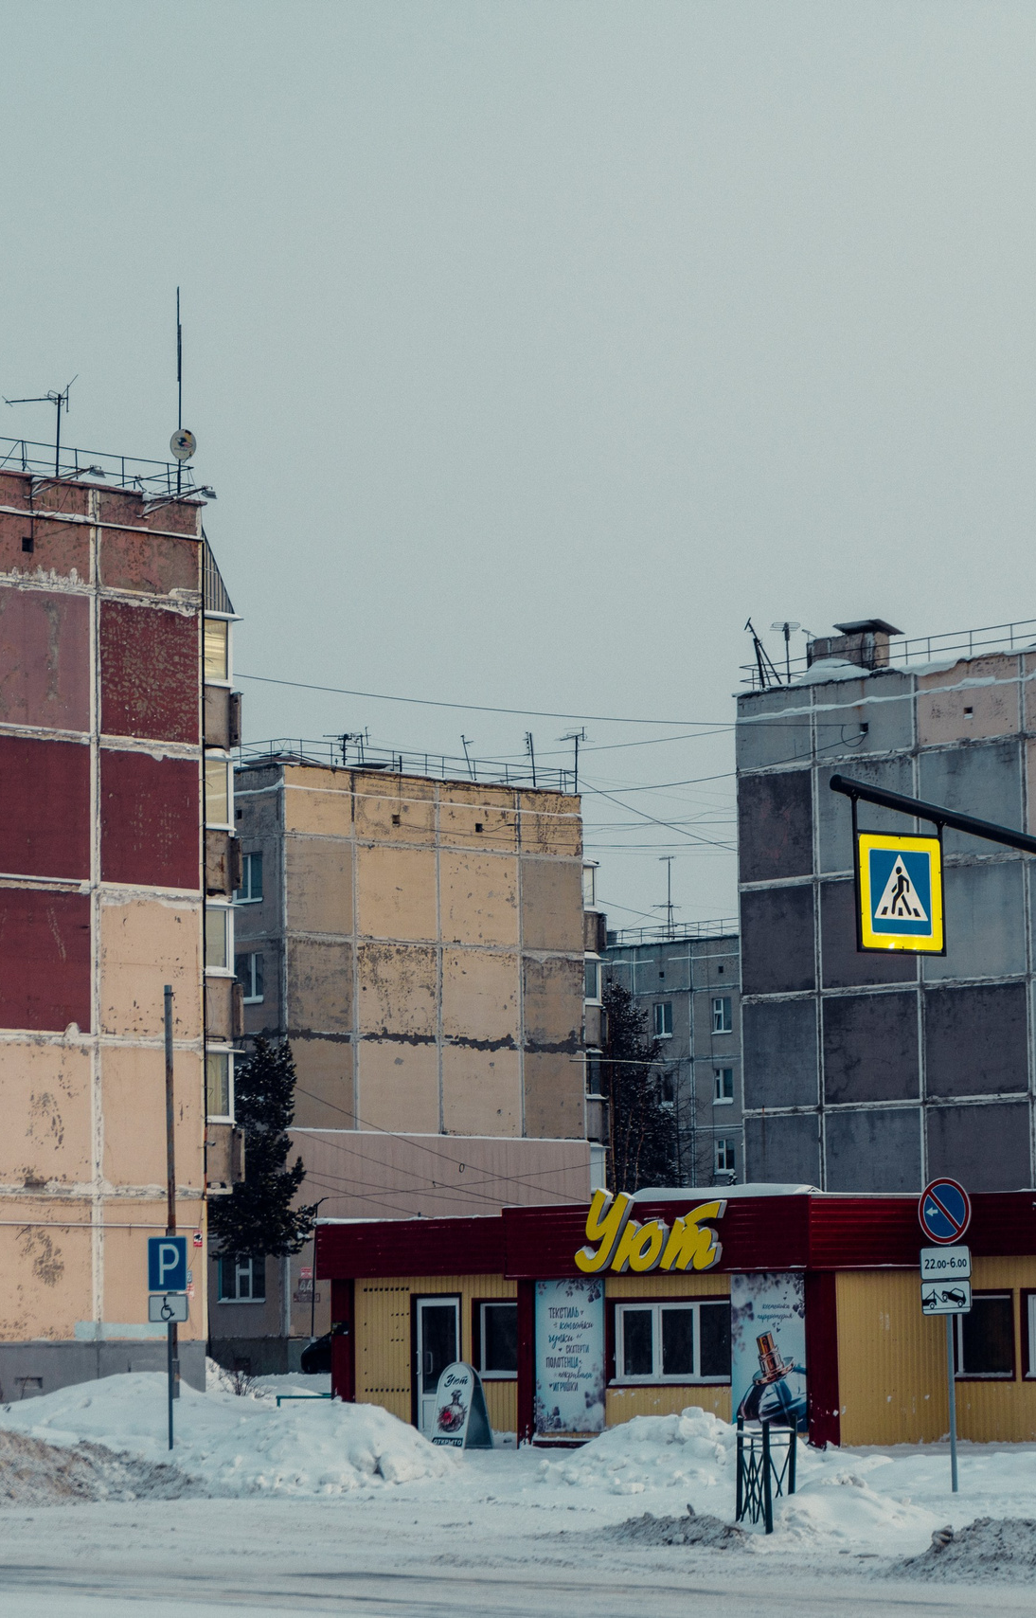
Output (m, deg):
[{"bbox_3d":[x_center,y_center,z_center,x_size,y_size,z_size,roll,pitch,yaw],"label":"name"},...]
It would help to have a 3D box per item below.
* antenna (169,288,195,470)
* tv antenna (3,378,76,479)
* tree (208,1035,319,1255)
[{"bbox_3d":[-6.655,-8.399,93.067,0.520,3.801,0.450,3,-7,-30],"label":"antenna"},{"bbox_3d":[-9.138,-7.326,90.814,1.250,1.982,0.950,-2,-7,12],"label":"tv antenna"},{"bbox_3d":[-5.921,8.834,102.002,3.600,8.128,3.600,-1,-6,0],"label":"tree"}]

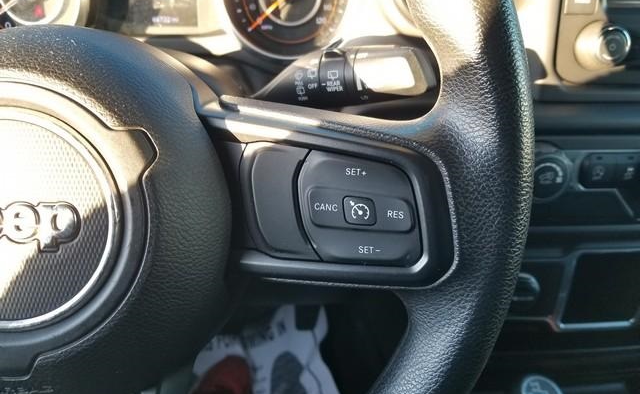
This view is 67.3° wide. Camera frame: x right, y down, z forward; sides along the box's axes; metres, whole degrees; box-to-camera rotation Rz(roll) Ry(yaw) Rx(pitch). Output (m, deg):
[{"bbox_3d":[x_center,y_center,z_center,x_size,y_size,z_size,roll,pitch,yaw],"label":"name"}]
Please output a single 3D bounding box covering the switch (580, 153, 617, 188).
[{"bbox_3d":[0.218,-0.021,0.377,0.027,0.026,0.012,0,11,0],"label":"switch"}]

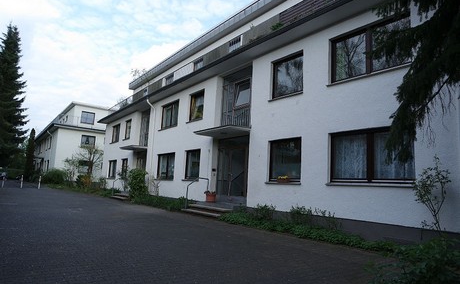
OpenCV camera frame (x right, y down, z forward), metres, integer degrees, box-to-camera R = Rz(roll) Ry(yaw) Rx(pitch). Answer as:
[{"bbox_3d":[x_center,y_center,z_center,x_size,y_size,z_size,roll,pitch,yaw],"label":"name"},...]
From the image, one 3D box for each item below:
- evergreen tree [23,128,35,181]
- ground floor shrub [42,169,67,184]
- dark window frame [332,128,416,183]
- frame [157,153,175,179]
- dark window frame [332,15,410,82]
[{"bbox_3d":[-24.829,1.575,38.000,1.100,6.600,1.100,9,-10,-37],"label":"evergreen tree"},{"bbox_3d":[-17.164,3.388,30.000,2.050,1.400,1.900,9,-10,-37],"label":"ground floor shrub"},{"bbox_3d":[3.447,0.368,7.658,0.120,1.361,2.139,9,-10,-37],"label":"dark window frame"},{"bbox_3d":[-3.390,1.335,16.432,0.120,1.383,2.044,9,-10,-37],"label":"frame"},{"bbox_3d":[3.567,-2.370,8.052,0.120,1.351,2.139,9,-10,-37],"label":"dark window frame"}]

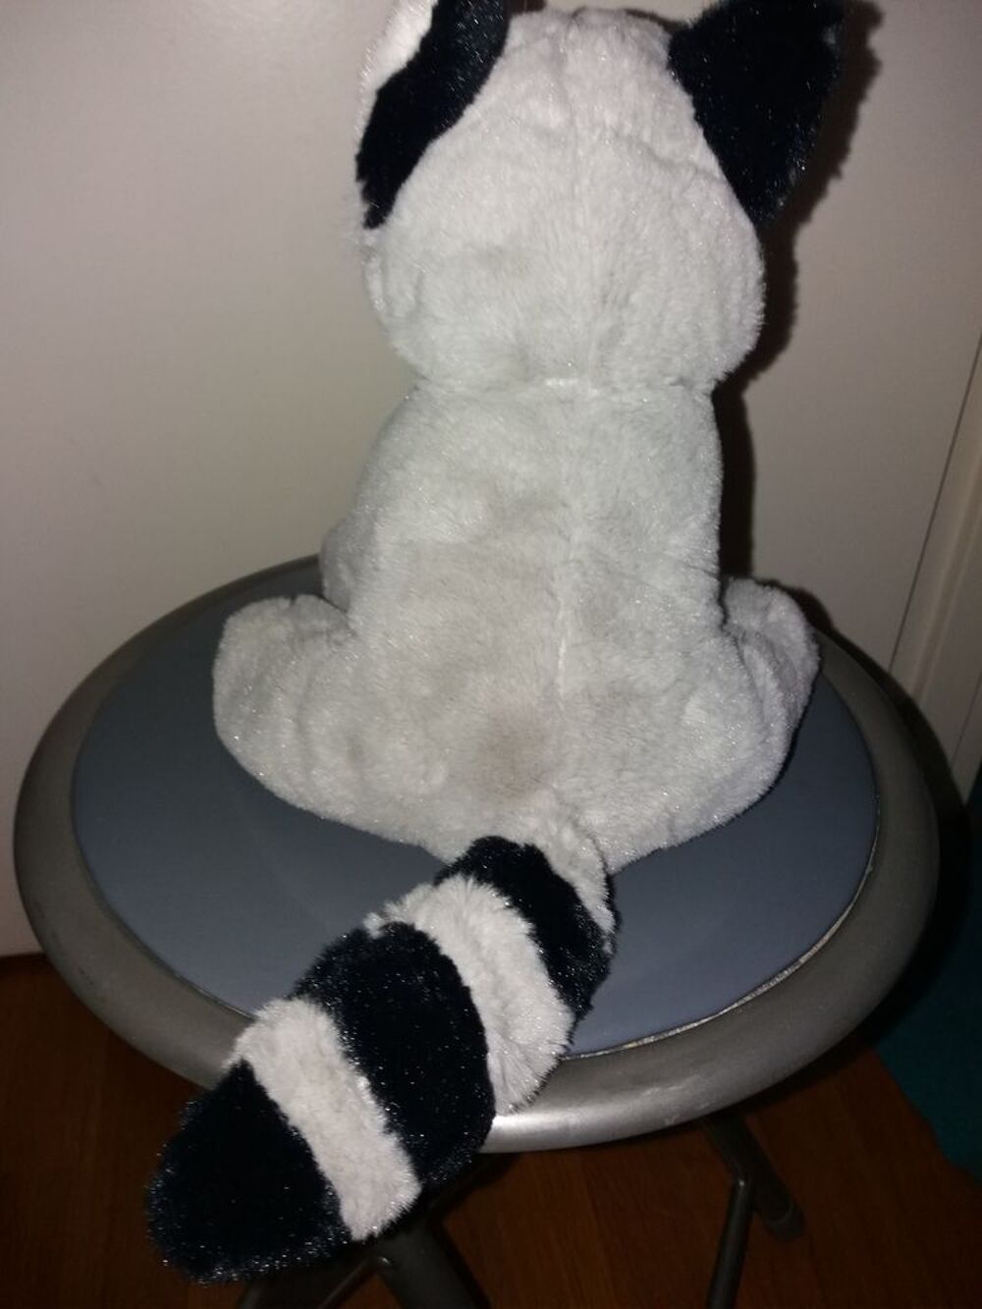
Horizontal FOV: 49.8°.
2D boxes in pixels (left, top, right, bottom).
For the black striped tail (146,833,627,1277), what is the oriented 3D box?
[{"bbox_3d":[-0.021,0.094,0.259,0.058,0.056,0.124,26,44,34],"label":"black striped tail"}]

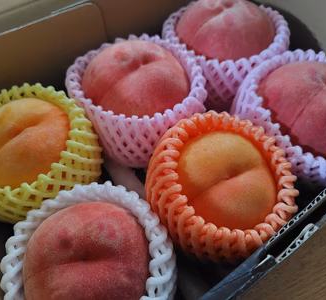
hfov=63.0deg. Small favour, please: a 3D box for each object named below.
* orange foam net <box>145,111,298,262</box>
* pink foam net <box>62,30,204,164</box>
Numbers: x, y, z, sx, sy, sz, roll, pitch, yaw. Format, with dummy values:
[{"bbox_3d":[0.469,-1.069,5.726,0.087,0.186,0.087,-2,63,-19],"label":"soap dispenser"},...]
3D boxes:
[{"bbox_3d":[0.035,0.028,0.191,0.101,0.067,0.101,7,61,-10],"label":"orange foam net"},{"bbox_3d":[-0.020,-0.034,0.228,0.112,0.071,0.112,1,56,-1],"label":"pink foam net"}]

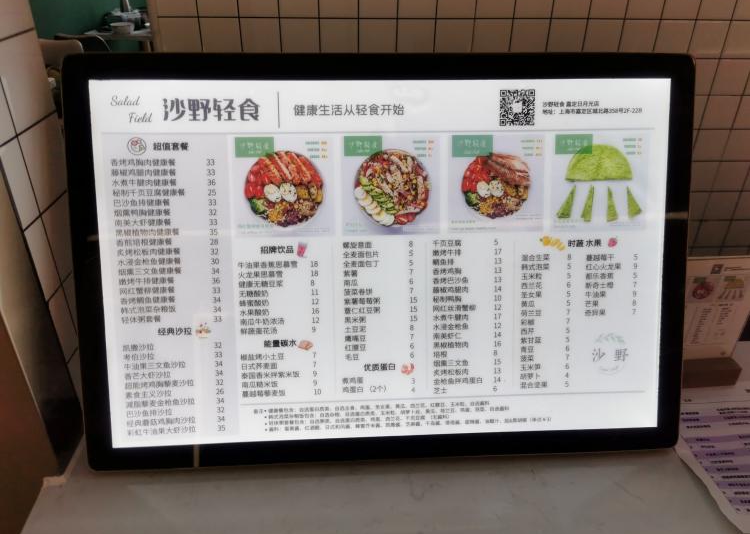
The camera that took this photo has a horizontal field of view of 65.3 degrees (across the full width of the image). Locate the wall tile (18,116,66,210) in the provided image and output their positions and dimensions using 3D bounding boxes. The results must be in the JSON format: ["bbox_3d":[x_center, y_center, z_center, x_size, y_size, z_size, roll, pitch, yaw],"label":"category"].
[{"bbox_3d":[-0.417,-0.132,0.739,0.009,0.098,0.099,-1,30,-3],"label":"wall tile"}]

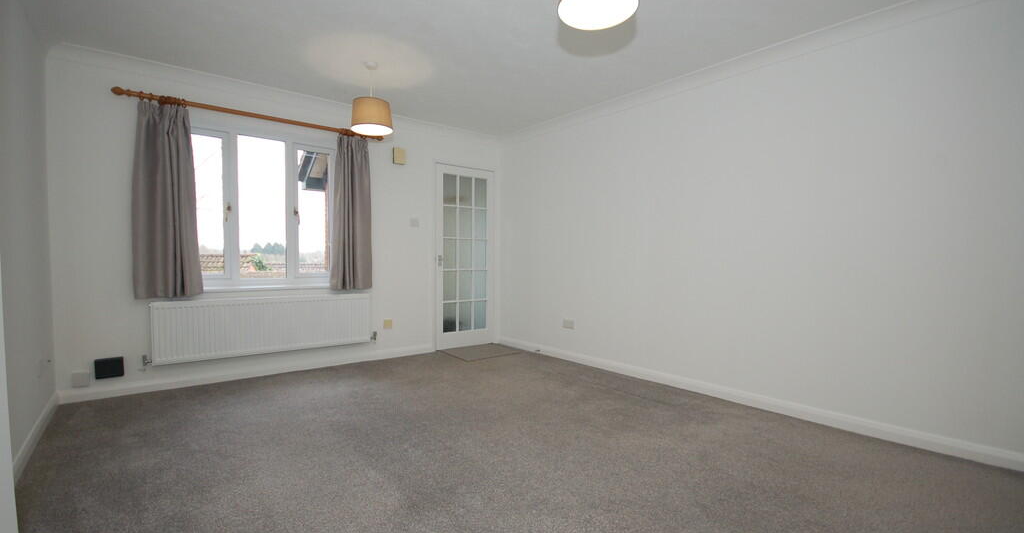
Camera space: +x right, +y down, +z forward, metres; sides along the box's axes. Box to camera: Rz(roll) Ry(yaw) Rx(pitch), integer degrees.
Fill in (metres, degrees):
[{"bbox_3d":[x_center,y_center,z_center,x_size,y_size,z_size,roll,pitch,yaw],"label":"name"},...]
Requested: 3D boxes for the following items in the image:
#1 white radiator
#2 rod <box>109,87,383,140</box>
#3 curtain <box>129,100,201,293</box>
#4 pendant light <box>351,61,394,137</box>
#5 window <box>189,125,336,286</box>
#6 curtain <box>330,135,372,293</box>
[{"bbox_3d":[-1.973,0.488,3.558,1.585,0.460,0.090,-1,2,-39],"label":"white radiator"},{"bbox_3d":[-1.971,-1.210,3.483,1.907,0.070,0.090,-1,2,-39],"label":"rod"},{"bbox_3d":[-2.491,-0.462,3.088,0.396,1.380,0.120,-1,2,-39],"label":"curtain"},{"bbox_3d":[-0.984,-1.195,2.996,0.282,0.471,0.282,-1,2,-39],"label":"pendant light"},{"bbox_3d":[-2.092,-0.455,3.594,1.235,1.260,0.090,-1,2,-39],"label":"window"},{"bbox_3d":[-1.476,-0.484,3.900,0.373,1.390,0.120,-1,2,-39],"label":"curtain"}]

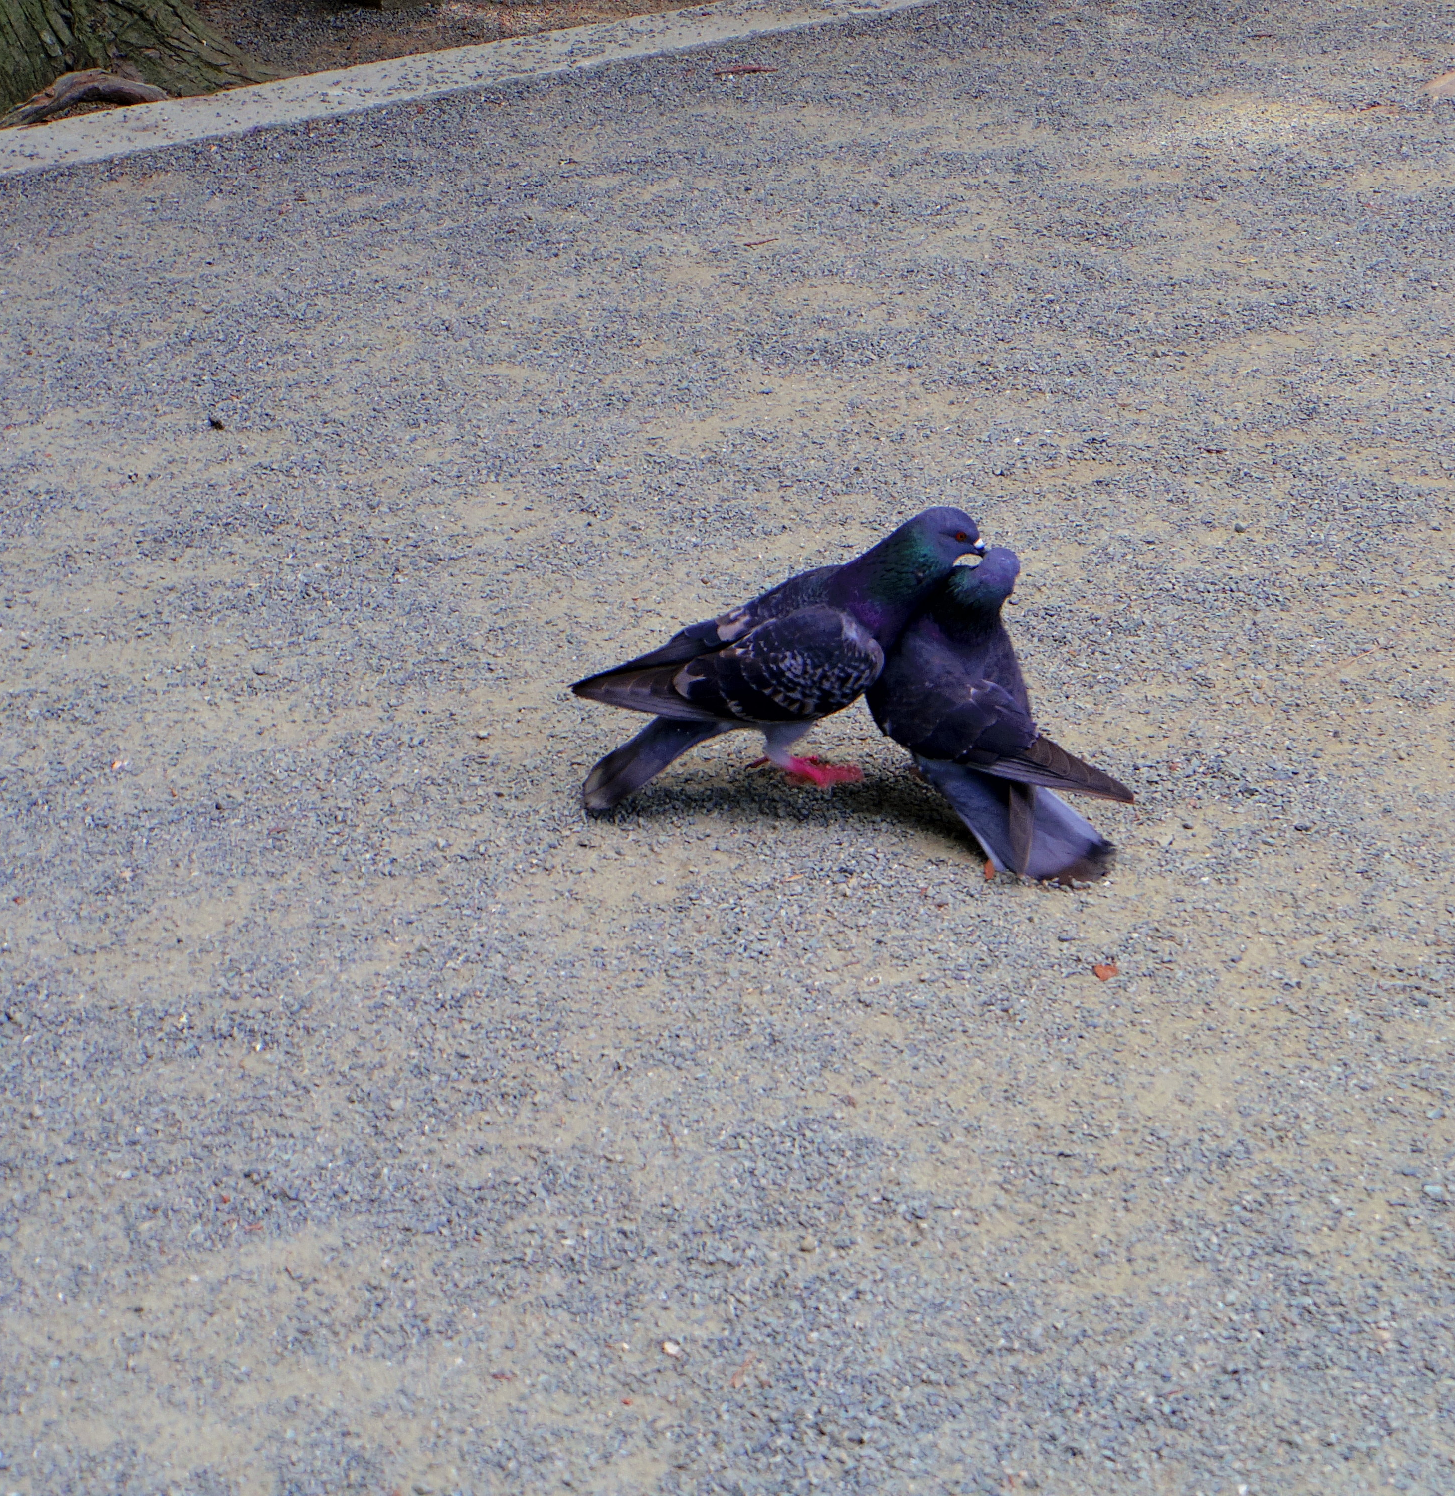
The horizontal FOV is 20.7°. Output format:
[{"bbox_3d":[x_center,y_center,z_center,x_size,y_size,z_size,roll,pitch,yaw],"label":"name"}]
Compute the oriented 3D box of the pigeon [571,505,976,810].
[{"bbox_3d":[0.045,-0.064,2.795,0.298,0.205,0.120,-6,26,-14],"label":"pigeon"}]

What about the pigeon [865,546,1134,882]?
[{"bbox_3d":[0.170,-0.050,2.754,0.140,0.215,0.230,-14,28,-27],"label":"pigeon"}]

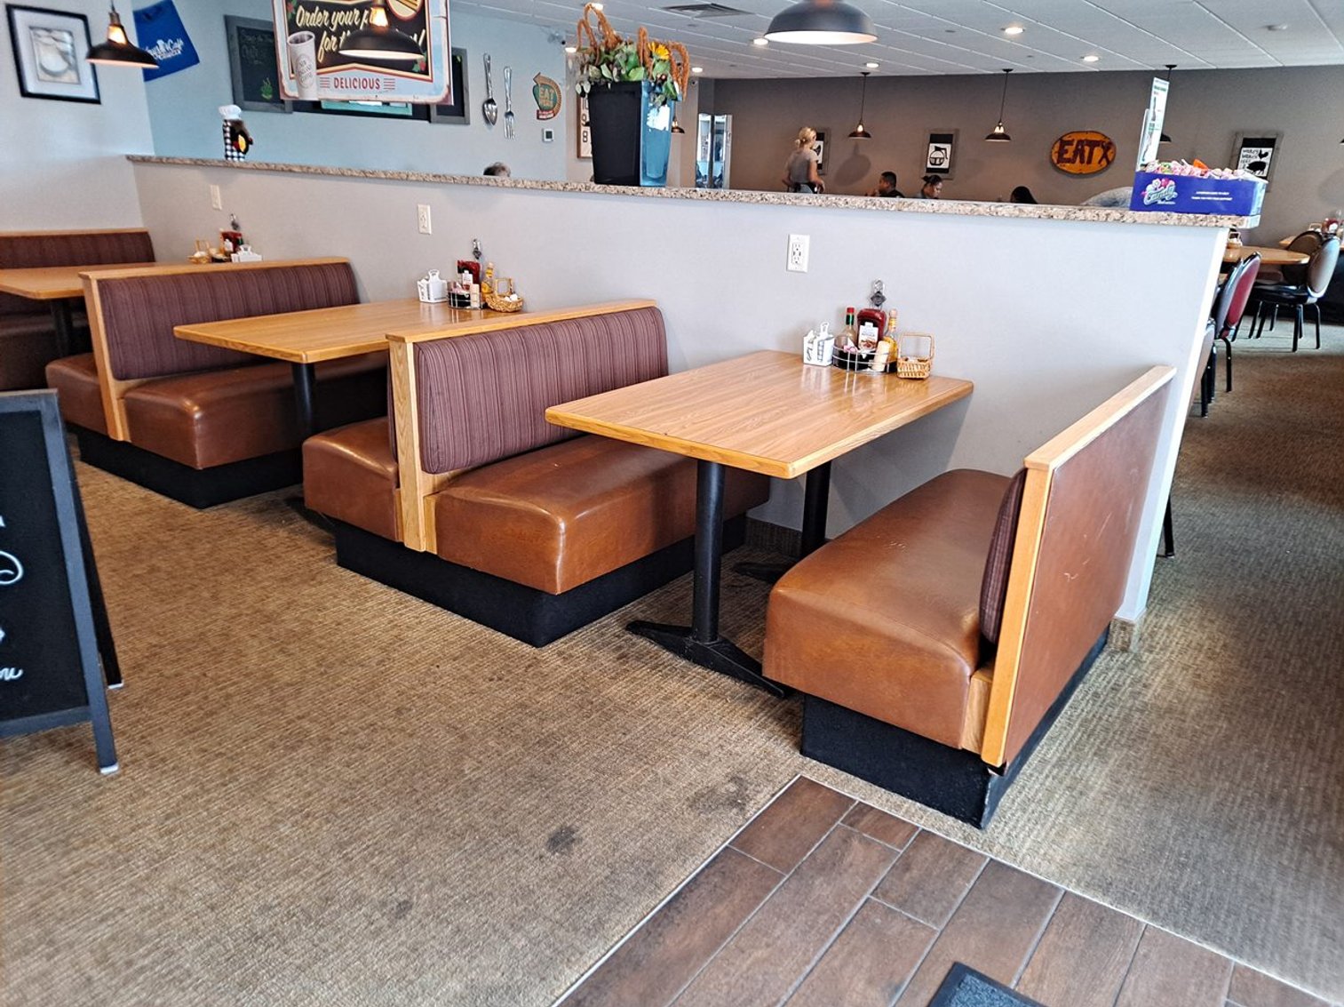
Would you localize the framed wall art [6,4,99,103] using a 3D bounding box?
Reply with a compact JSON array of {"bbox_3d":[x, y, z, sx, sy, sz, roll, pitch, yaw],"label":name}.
[{"bbox_3d":[-3.398,-2.465,5.354,0.028,0.452,0.420,15,23,33],"label":"framed wall art"}]

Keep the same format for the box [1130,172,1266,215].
[{"bbox_3d":[1.468,-0.861,2.706,0.300,0.100,0.210,15,23,33],"label":"box"}]

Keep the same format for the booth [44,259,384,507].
[{"bbox_3d":[-1.993,-0.646,4.521,1.230,0.886,1.229,15,24,33],"label":"booth"}]

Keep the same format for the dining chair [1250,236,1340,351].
[{"bbox_3d":[5.387,-1.836,8.435,0.450,0.920,0.570,-8,22,-26],"label":"dining chair"}]

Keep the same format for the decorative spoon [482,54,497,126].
[{"bbox_3d":[-1.465,-3.350,7.859,0.035,0.545,0.140,15,24,33],"label":"decorative spoon"}]

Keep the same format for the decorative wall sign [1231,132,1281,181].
[{"bbox_3d":[5.902,-3.467,9.838,0.413,0.545,0.030,15,23,33],"label":"decorative wall sign"}]

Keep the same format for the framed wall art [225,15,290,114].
[{"bbox_3d":[-2.662,-2.833,6.293,0.028,0.546,0.425,15,23,33],"label":"framed wall art"}]

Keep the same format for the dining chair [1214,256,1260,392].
[{"bbox_3d":[3.521,-1.209,6.522,0.450,0.920,0.570,-15,26,-39],"label":"dining chair"}]

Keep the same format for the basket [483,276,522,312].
[{"bbox_3d":[-0.728,-0.901,4.192,0.175,0.148,0.110,15,23,33],"label":"basket"}]

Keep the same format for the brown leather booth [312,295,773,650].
[{"bbox_3d":[-0.475,-0.228,3.487,1.220,0.886,1.239,15,24,33],"label":"brown leather booth"}]

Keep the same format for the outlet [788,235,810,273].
[{"bbox_3d":[0.441,-0.872,3.390,0.078,0.121,0.012,15,23,33],"label":"outlet"}]

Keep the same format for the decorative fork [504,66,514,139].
[{"bbox_3d":[-1.342,-3.326,8.059,0.030,0.550,0.105,15,24,33],"label":"decorative fork"}]

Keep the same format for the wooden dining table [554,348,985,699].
[{"bbox_3d":[0.300,0.034,3.016,0.777,0.755,1.183,15,24,33],"label":"wooden dining table"}]

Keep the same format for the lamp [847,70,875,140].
[{"bbox_3d":[2.415,-4.996,12.195,0.315,0.760,0.315,15,24,33],"label":"lamp"}]

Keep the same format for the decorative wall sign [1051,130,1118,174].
[{"bbox_3d":[4.809,-4.101,11.373,0.745,0.490,0.040,15,24,33],"label":"decorative wall sign"}]

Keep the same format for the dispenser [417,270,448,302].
[{"bbox_3d":[-1.090,-0.997,4.431,0.075,0.145,0.100,15,23,33],"label":"dispenser"}]

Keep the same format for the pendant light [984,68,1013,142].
[{"bbox_3d":[3.858,-4.618,11.278,0.320,0.770,0.320,15,24,33],"label":"pendant light"}]

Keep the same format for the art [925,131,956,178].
[{"bbox_3d":[3.386,-4.443,12.352,0.460,0.580,0.030,15,24,33],"label":"art"}]

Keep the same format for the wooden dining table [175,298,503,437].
[{"bbox_3d":[-1.220,-0.382,4.044,0.788,0.755,1.185,15,24,33],"label":"wooden dining table"}]

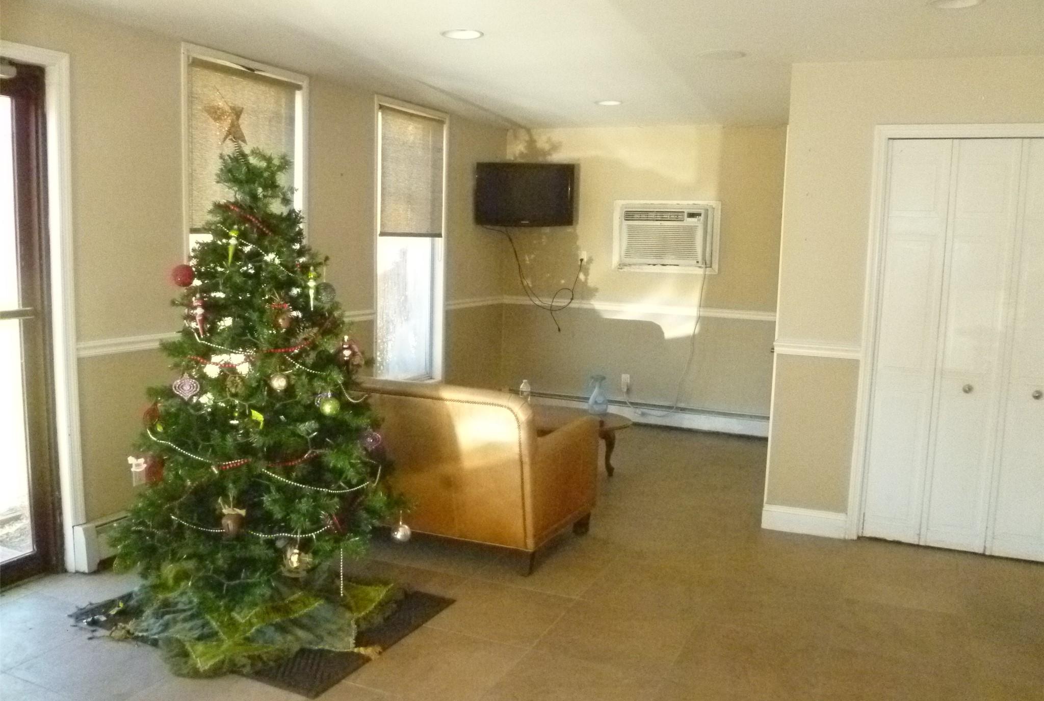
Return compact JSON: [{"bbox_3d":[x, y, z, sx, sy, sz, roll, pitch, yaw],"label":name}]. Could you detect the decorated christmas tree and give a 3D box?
[{"bbox_3d":[-1.083,0.127,3.354,1.170,1.850,1.170,5,8,21],"label":"decorated christmas tree"}]

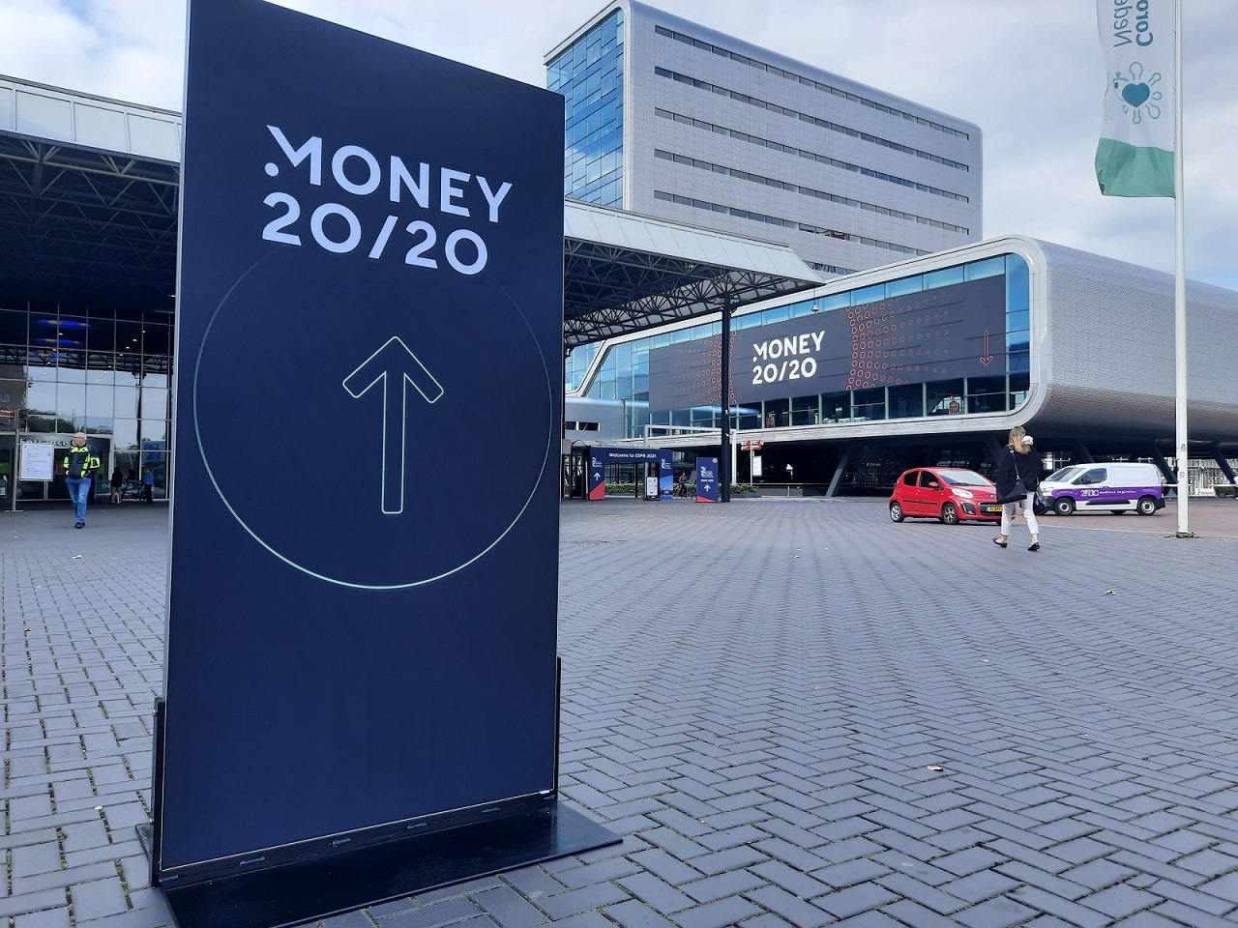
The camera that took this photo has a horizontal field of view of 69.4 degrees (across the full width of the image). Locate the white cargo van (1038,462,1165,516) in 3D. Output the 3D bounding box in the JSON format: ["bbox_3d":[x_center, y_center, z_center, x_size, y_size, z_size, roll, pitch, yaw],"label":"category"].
[{"bbox_3d":[16.330,0.865,31.000,4.420,1.830,1.880,0,-1,-1],"label":"white cargo van"}]

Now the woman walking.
[{"bbox_3d":[5.660,0.342,12.650,0.560,1.740,0.600,1,-1,-16],"label":"woman walking"}]

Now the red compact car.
[{"bbox_3d":[8.800,0.836,23.550,1.650,1.470,3.440,1,-1,-17],"label":"red compact car"}]

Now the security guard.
[{"bbox_3d":[-10.220,0.309,17.000,0.640,1.800,0.450,1,-1,-10],"label":"security guard"}]

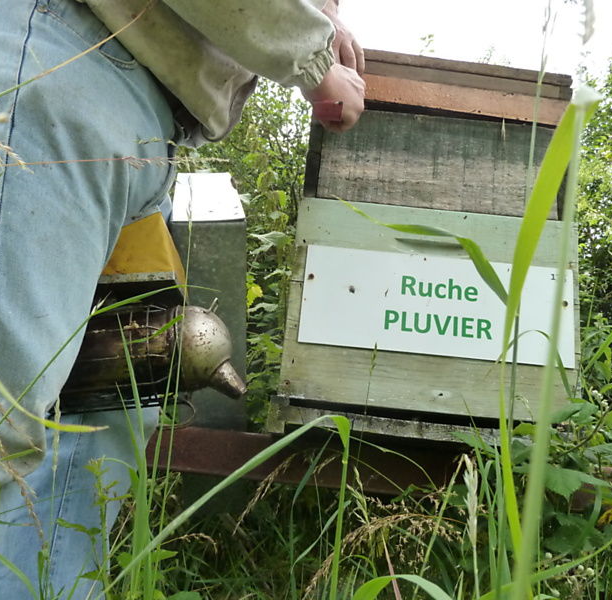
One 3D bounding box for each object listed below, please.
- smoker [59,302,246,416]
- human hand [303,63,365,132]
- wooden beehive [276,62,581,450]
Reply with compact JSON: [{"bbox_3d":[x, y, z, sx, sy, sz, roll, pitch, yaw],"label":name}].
[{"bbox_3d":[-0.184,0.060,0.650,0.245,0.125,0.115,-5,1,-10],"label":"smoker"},{"bbox_3d":[0.046,-0.315,0.898,0.100,0.088,0.085,35,0,-12],"label":"human hand"},{"bbox_3d":[0.202,-0.049,1.117,0.445,0.640,0.540,5,-13,0],"label":"wooden beehive"}]

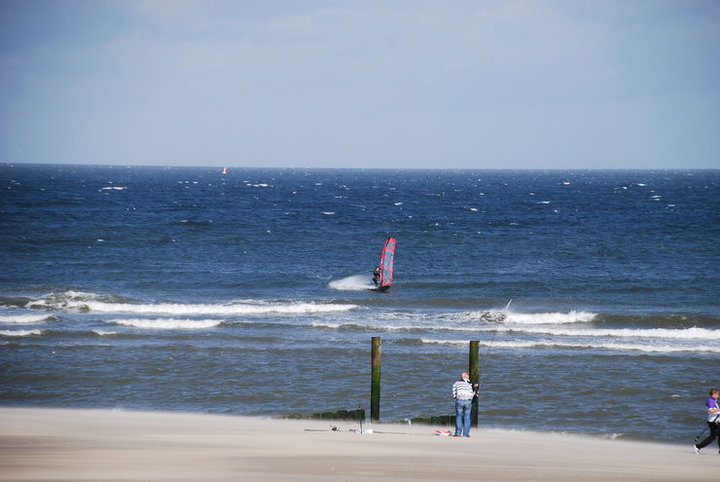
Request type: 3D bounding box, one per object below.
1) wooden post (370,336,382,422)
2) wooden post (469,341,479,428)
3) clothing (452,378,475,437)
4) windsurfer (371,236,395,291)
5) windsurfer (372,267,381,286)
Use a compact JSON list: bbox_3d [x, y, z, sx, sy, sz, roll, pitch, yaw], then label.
[{"bbox_3d":[0.463,3.937,111.000,0.250,2.400,0.250,0,1,0],"label":"wooden post"},{"bbox_3d":[3.168,3.979,108.500,0.250,2.420,0.250,0,1,0],"label":"wooden post"},{"bbox_3d":[2.775,4.464,104.500,0.520,1.550,0.400,1,1,30],"label":"clothing"},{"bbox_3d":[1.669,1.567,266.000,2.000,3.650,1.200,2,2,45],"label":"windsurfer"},{"bbox_3d":[1.138,2.418,266.000,0.600,1.380,0.550,1,1,30],"label":"windsurfer"}]

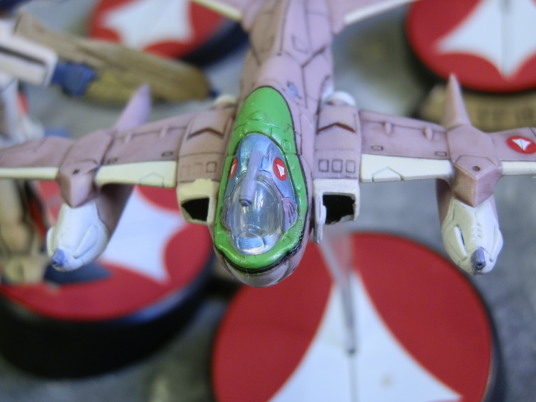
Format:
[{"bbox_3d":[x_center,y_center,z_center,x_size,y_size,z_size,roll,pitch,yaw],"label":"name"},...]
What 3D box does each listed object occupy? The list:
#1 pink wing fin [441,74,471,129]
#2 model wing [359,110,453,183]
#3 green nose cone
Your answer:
[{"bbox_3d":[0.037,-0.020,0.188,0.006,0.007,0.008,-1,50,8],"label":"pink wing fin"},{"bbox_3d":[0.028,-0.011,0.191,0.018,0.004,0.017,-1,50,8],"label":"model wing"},{"bbox_3d":[-0.002,-0.006,0.189,0.019,0.016,0.041,-1,50,8],"label":"green nose cone"}]

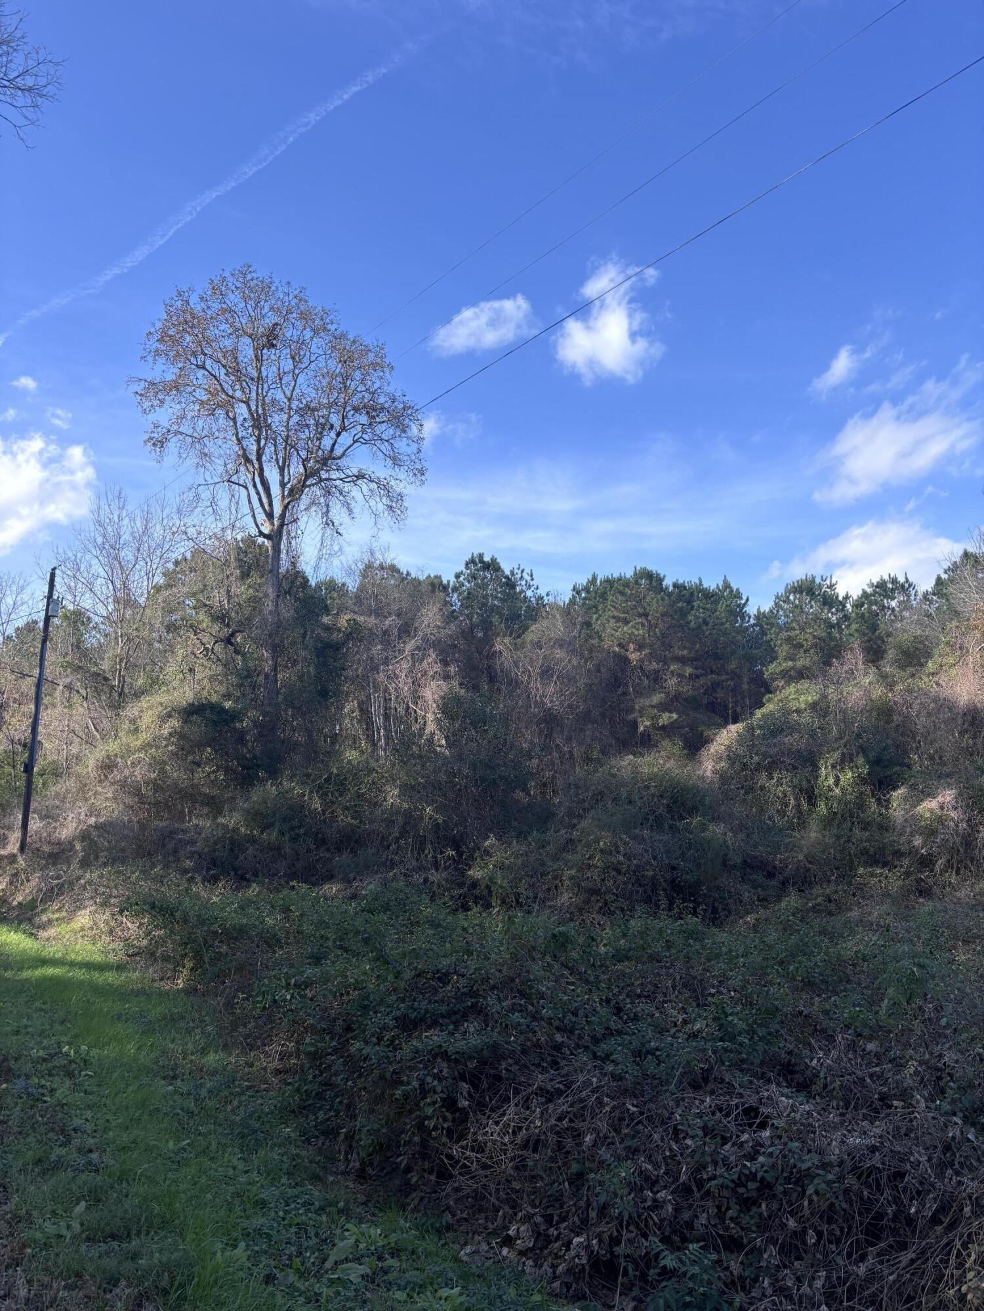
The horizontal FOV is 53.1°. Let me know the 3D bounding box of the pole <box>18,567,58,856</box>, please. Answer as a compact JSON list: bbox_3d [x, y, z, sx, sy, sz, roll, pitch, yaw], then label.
[{"bbox_3d":[-15.879,1.830,34.640,0.500,10.170,0.450,2,-9,0],"label":"pole"}]

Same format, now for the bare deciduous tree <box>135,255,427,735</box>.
[{"bbox_3d":[-9.646,-5.631,42.403,12.200,23.790,12.200,0,-9,0],"label":"bare deciduous tree"}]

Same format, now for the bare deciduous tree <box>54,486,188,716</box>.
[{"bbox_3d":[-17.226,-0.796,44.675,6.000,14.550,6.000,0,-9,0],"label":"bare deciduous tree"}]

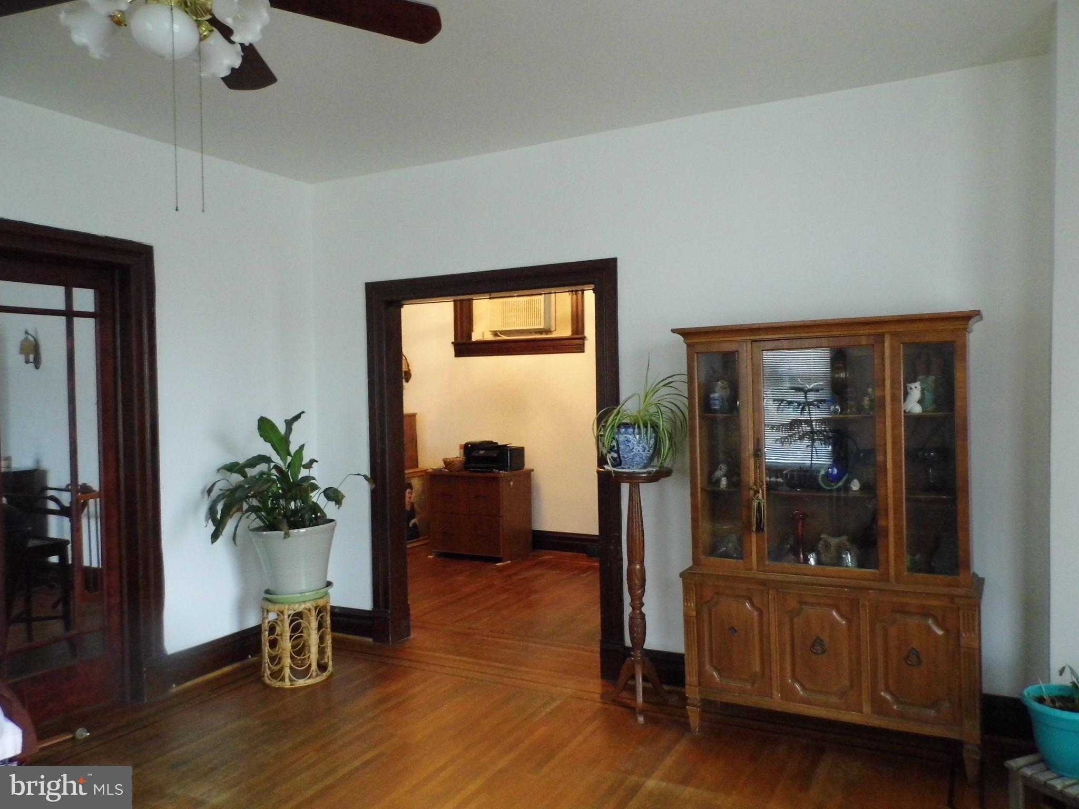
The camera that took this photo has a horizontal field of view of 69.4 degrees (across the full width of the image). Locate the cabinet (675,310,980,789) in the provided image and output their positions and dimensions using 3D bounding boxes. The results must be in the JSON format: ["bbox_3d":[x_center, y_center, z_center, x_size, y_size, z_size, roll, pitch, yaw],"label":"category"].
[{"bbox_3d":[1.201,0.537,3.292,1.152,1.755,0.438,-1,1,28],"label":"cabinet"}]

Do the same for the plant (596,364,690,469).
[{"bbox_3d":[0.454,0.053,3.620,0.420,0.510,0.390,-1,1,0],"label":"plant"}]

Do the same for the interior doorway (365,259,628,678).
[{"bbox_3d":[-0.266,0.347,4.363,1.594,2.156,0.158,-1,1,28],"label":"interior doorway"}]

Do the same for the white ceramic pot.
[{"bbox_3d":[-1.306,0.808,4.162,0.438,0.348,0.438,-1,1,0],"label":"white ceramic pot"}]

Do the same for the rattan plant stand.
[{"bbox_3d":[-1.297,1.234,4.170,0.356,0.429,0.356,-1,1,0],"label":"rattan plant stand"}]

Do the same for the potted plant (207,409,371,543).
[{"bbox_3d":[-1.303,0.362,4.109,0.780,0.645,0.660,-1,1,28],"label":"potted plant"}]

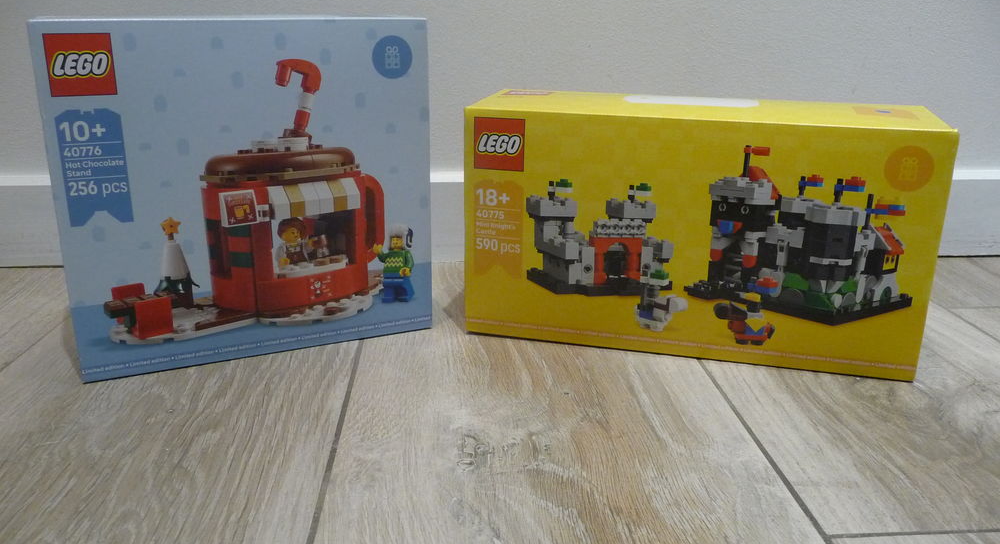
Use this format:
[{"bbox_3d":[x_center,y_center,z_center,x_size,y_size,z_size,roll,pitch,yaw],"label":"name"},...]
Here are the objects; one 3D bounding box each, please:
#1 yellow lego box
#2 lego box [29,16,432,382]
[{"bbox_3d":[0.117,-0.030,0.503,0.262,0.141,0.089,5,19,14],"label":"yellow lego box"},{"bbox_3d":[-0.149,-0.052,0.483,0.202,0.191,0.072,-8,20,-24],"label":"lego box"}]

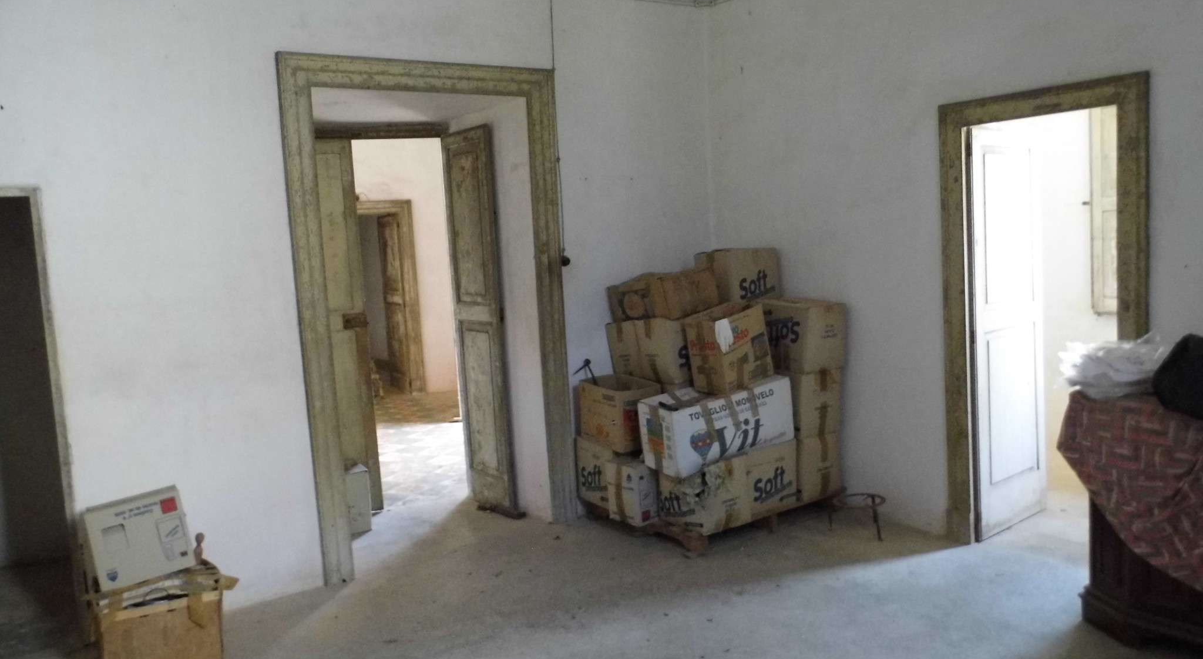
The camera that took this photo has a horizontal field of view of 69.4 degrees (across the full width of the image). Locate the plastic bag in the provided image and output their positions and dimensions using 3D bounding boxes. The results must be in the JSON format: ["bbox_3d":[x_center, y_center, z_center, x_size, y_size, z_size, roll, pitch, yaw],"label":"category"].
[{"bbox_3d":[2.031,0.135,3.435,0.370,0.200,0.280,0,6,29],"label":"plastic bag"}]

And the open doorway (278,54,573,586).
[{"bbox_3d":[-0.867,-0.087,4.618,1.462,2.576,0.200,-7,7,-33],"label":"open doorway"}]

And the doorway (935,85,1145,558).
[{"bbox_3d":[2.041,0.008,4.007,0.170,2.170,0.941,-7,7,-34],"label":"doorway"}]

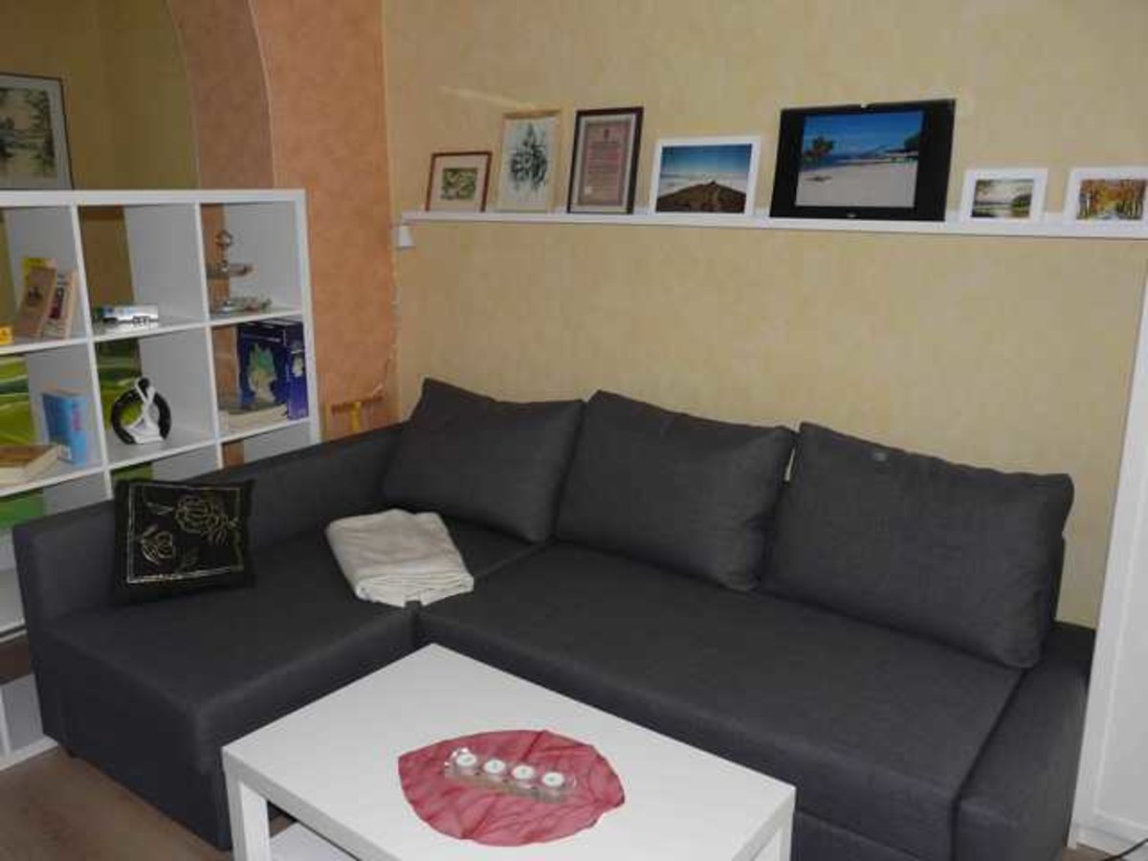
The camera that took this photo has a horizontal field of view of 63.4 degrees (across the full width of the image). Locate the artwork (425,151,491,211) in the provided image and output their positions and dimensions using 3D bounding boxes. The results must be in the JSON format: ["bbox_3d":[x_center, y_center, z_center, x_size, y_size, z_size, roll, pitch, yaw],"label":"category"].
[{"bbox_3d":[-0.391,-0.844,3.195,0.278,0.210,0.020,10,7,35],"label":"artwork"}]

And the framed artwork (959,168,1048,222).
[{"bbox_3d":[1.016,-0.545,2.196,0.177,0.134,0.022,10,5,35],"label":"framed artwork"}]

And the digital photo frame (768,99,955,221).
[{"bbox_3d":[0.733,-0.678,2.375,0.452,0.289,0.035,10,10,35],"label":"digital photo frame"}]

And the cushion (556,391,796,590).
[{"bbox_3d":[0.266,0.147,2.669,0.653,0.431,0.198,10,3,35],"label":"cushion"}]

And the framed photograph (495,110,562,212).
[{"bbox_3d":[-0.143,-0.857,3.002,0.243,0.327,0.020,10,9,35],"label":"framed photograph"}]

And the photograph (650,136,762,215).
[{"bbox_3d":[0.375,-0.713,2.643,0.333,0.230,0.022,10,8,35],"label":"photograph"}]

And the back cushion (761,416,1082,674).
[{"bbox_3d":[0.807,0.245,2.280,0.673,0.431,0.198,10,3,35],"label":"back cushion"}]

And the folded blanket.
[{"bbox_3d":[-0.507,0.358,2.640,0.327,0.059,0.495,-5,15,-18],"label":"folded blanket"}]

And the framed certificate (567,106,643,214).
[{"bbox_3d":[0.097,-0.813,2.830,0.244,0.320,0.020,10,9,35],"label":"framed certificate"}]

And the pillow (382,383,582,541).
[{"bbox_3d":[-0.305,0.064,3.053,0.663,0.416,0.198,10,3,35],"label":"pillow"}]

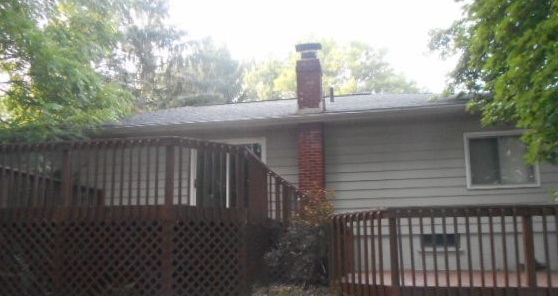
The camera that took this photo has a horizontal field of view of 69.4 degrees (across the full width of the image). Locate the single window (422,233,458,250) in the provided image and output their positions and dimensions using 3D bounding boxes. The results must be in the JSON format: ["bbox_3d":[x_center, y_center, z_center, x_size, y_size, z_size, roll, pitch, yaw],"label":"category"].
[{"bbox_3d":[3.408,1.973,8.500,0.730,0.340,0.100,-3,-11,10],"label":"single window"}]

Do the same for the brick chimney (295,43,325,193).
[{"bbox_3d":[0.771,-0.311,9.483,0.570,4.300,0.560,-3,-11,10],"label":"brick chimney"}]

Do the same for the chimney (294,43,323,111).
[{"bbox_3d":[0.751,-1.670,9.748,0.570,1.530,0.560,-3,-11,10],"label":"chimney"}]

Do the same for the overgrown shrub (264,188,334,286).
[{"bbox_3d":[0.356,1.529,7.000,1.100,1.580,1.050,-3,-11,10],"label":"overgrown shrub"}]

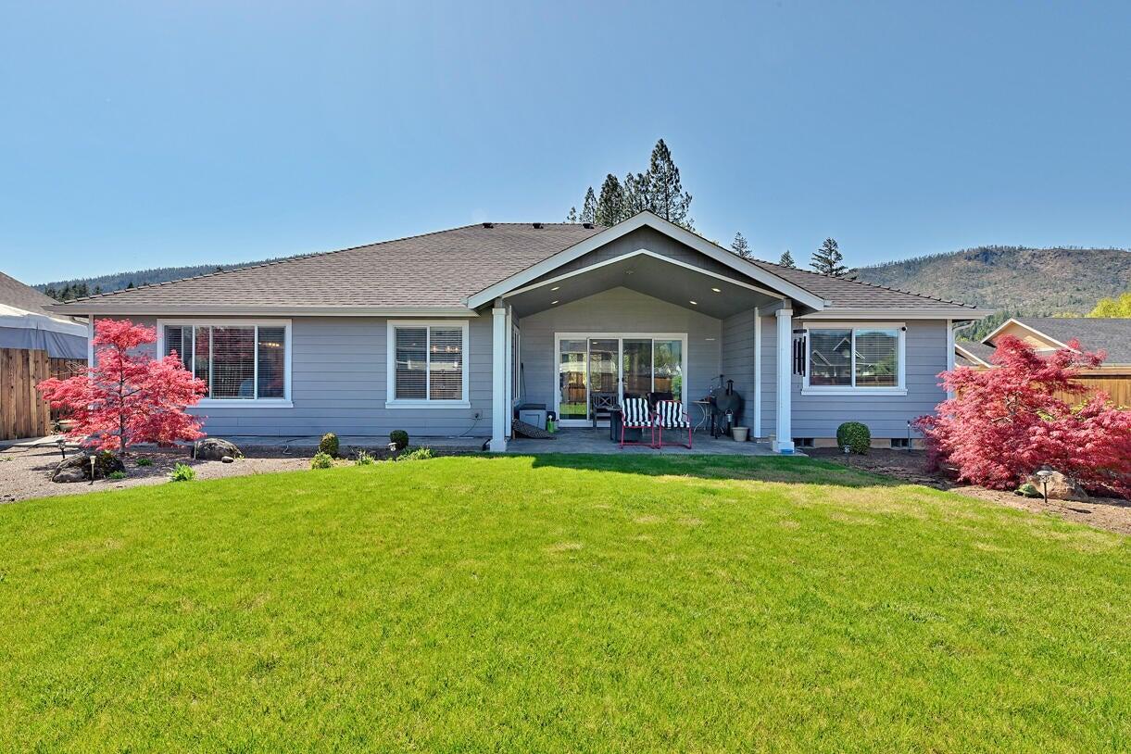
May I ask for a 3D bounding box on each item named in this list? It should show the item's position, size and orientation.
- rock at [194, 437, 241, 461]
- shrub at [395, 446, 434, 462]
[{"bbox_3d":[-5.450,1.100,8.900,0.750,0.320,0.580,0,0,-14],"label":"rock"},{"bbox_3d":[-2.336,1.190,8.750,0.580,0.230,0.400,0,0,0],"label":"shrub"}]

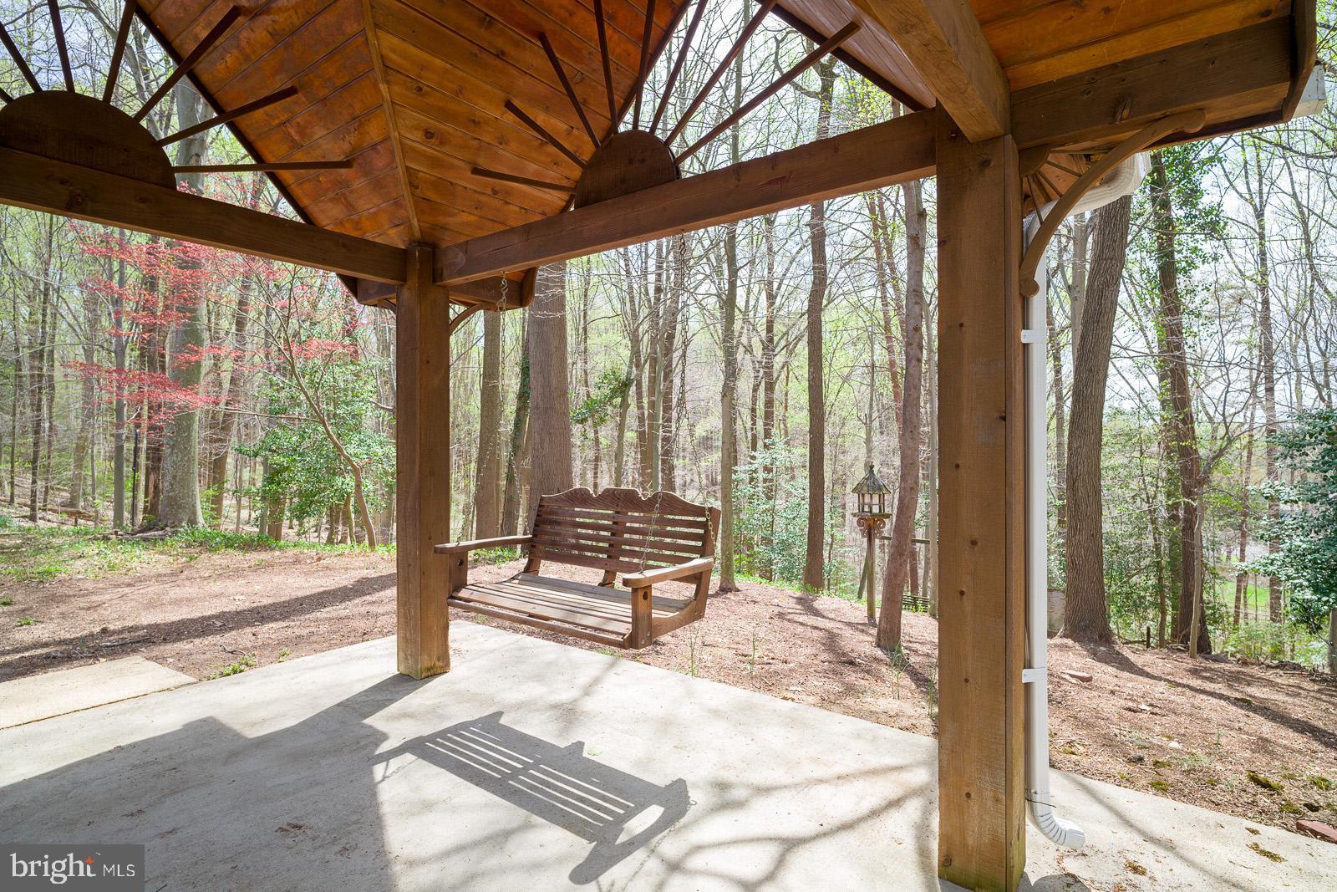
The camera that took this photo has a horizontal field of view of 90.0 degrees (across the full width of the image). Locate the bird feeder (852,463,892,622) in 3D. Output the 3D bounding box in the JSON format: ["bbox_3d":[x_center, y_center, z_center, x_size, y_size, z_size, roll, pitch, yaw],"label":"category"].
[{"bbox_3d":[2.128,1.022,7.000,0.415,1.650,0.415,0,0,17],"label":"bird feeder"}]

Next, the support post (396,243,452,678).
[{"bbox_3d":[-1.342,0.085,3.687,0.196,2.320,0.196,0,0,36],"label":"support post"}]

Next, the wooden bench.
[{"bbox_3d":[-0.416,0.455,2.898,1.190,0.525,0.570,0,0,36],"label":"wooden bench"}]

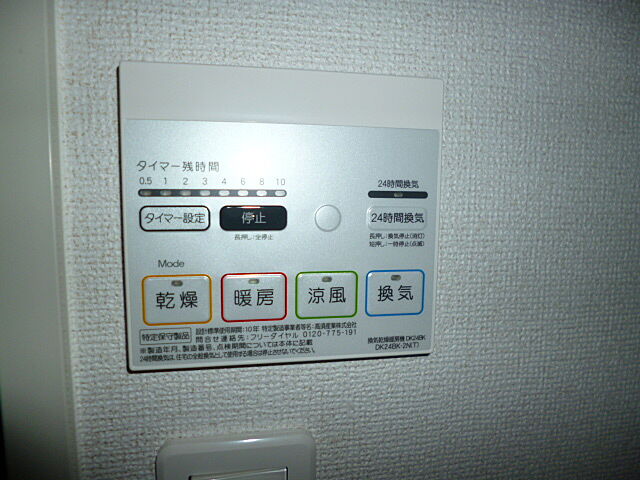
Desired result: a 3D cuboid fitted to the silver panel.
[{"bbox_3d":[-0.013,0.002,0.191,0.131,0.099,0.010,0,5,-10],"label":"silver panel"}]

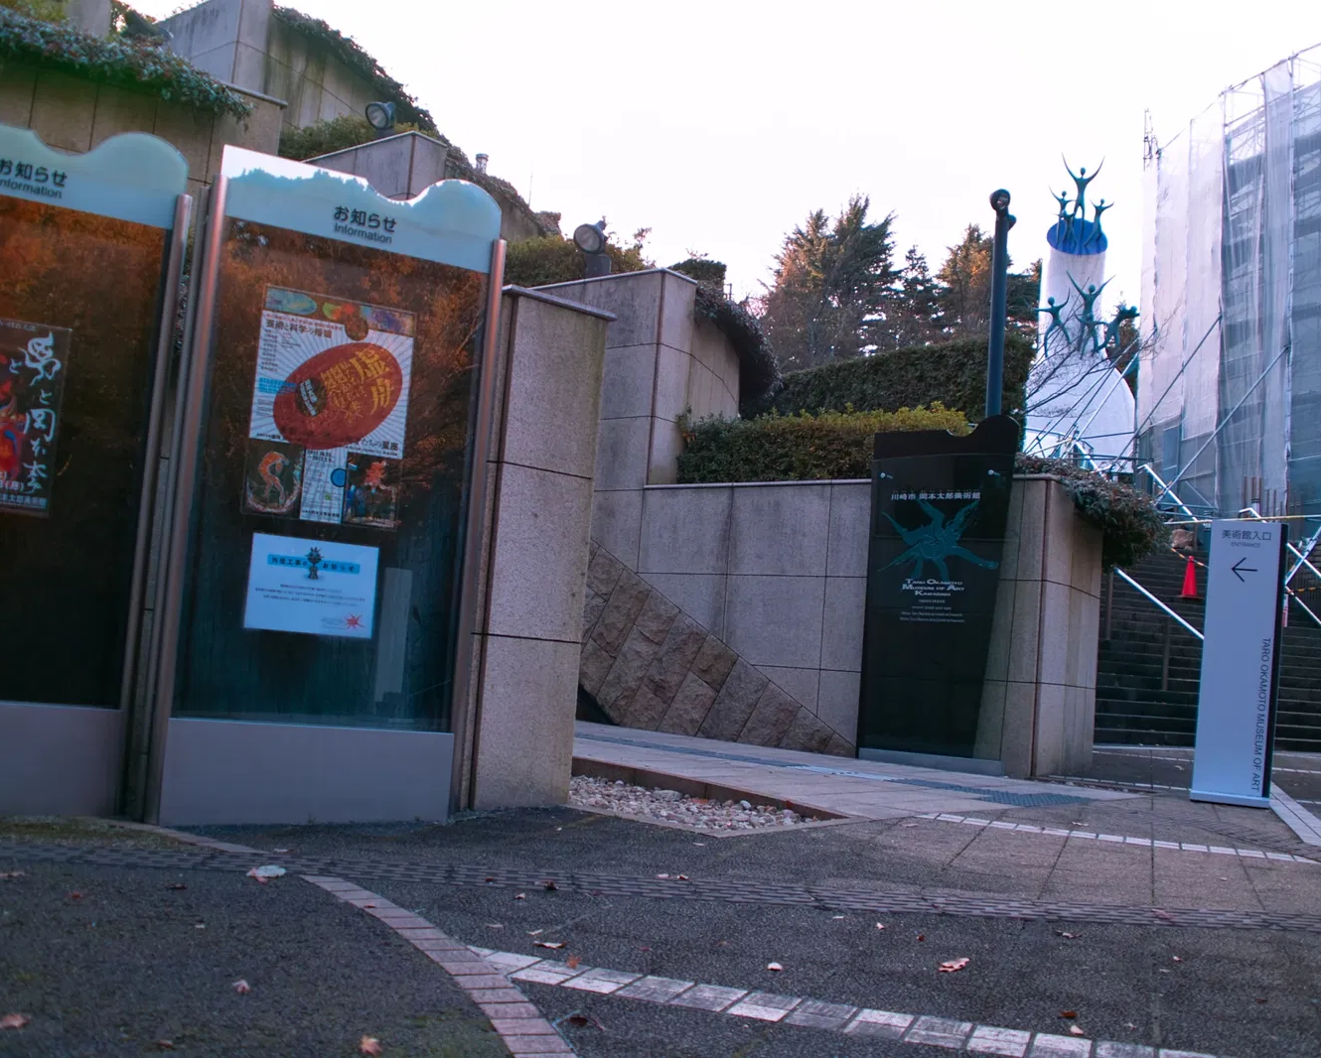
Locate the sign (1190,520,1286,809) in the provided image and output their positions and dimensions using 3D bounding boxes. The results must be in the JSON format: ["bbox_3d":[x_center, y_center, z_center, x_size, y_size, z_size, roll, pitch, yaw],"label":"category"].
[{"bbox_3d":[3.089,0.715,9.618,0.396,1.497,0.200,3,-6,26],"label":"sign"}]

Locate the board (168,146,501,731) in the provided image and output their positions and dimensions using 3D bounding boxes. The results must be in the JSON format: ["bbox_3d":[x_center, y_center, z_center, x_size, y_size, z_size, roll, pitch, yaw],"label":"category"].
[{"bbox_3d":[-1.037,-0.193,5.849,1.009,1.890,0.150,8,-7,-31],"label":"board"}]

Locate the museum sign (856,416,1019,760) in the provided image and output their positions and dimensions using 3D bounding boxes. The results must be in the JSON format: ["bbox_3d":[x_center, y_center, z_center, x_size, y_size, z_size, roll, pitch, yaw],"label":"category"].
[{"bbox_3d":[1.674,0.382,10.783,0.985,2.076,0.120,0,-7,40],"label":"museum sign"}]

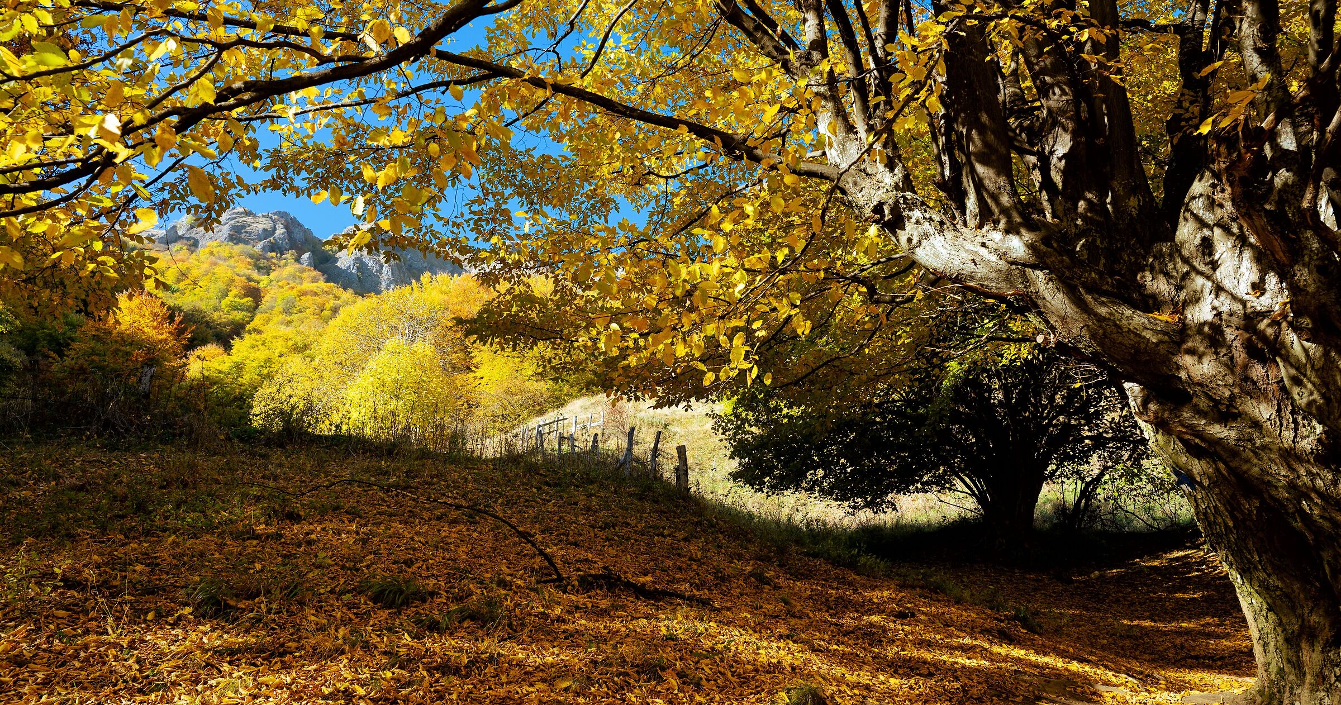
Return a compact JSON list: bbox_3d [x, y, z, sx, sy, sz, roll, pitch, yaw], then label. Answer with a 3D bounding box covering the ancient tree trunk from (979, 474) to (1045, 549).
[{"bbox_3d":[4.780,2.220,12.500,0.920,1.060,0.850,0,0,21],"label":"ancient tree trunk"}]

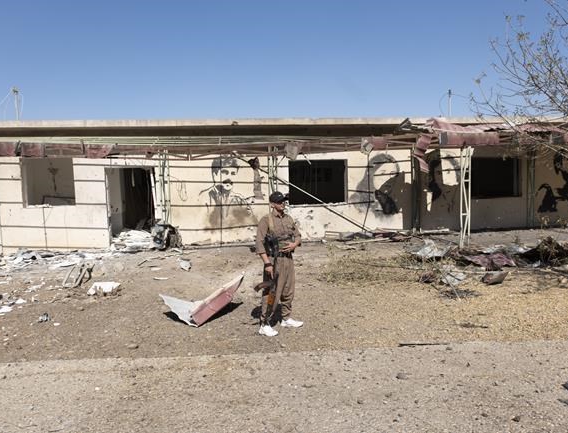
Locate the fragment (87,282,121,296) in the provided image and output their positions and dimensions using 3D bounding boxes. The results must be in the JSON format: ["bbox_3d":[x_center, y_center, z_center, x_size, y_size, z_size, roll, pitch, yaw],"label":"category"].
[{"bbox_3d":[-3.065,1.245,7.378,0.520,0.150,0.300,-1,5,0],"label":"fragment"}]

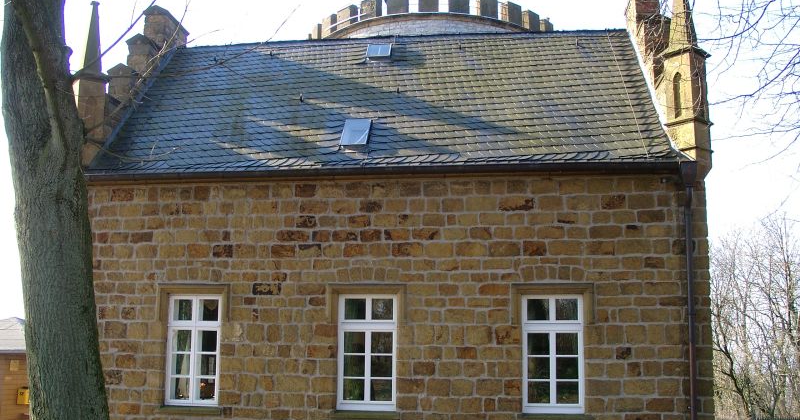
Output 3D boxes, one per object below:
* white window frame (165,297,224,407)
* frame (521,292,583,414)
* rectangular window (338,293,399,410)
[{"bbox_3d":[-3.091,2.118,11.912,0.860,1.649,0.120,-1,-6,8],"label":"white window frame"},{"bbox_3d":[2.176,2.049,11.204,0.879,1.665,0.120,-1,-6,8],"label":"frame"},{"bbox_3d":[-0.468,2.089,11.559,0.872,1.682,0.120,-1,-6,8],"label":"rectangular window"}]

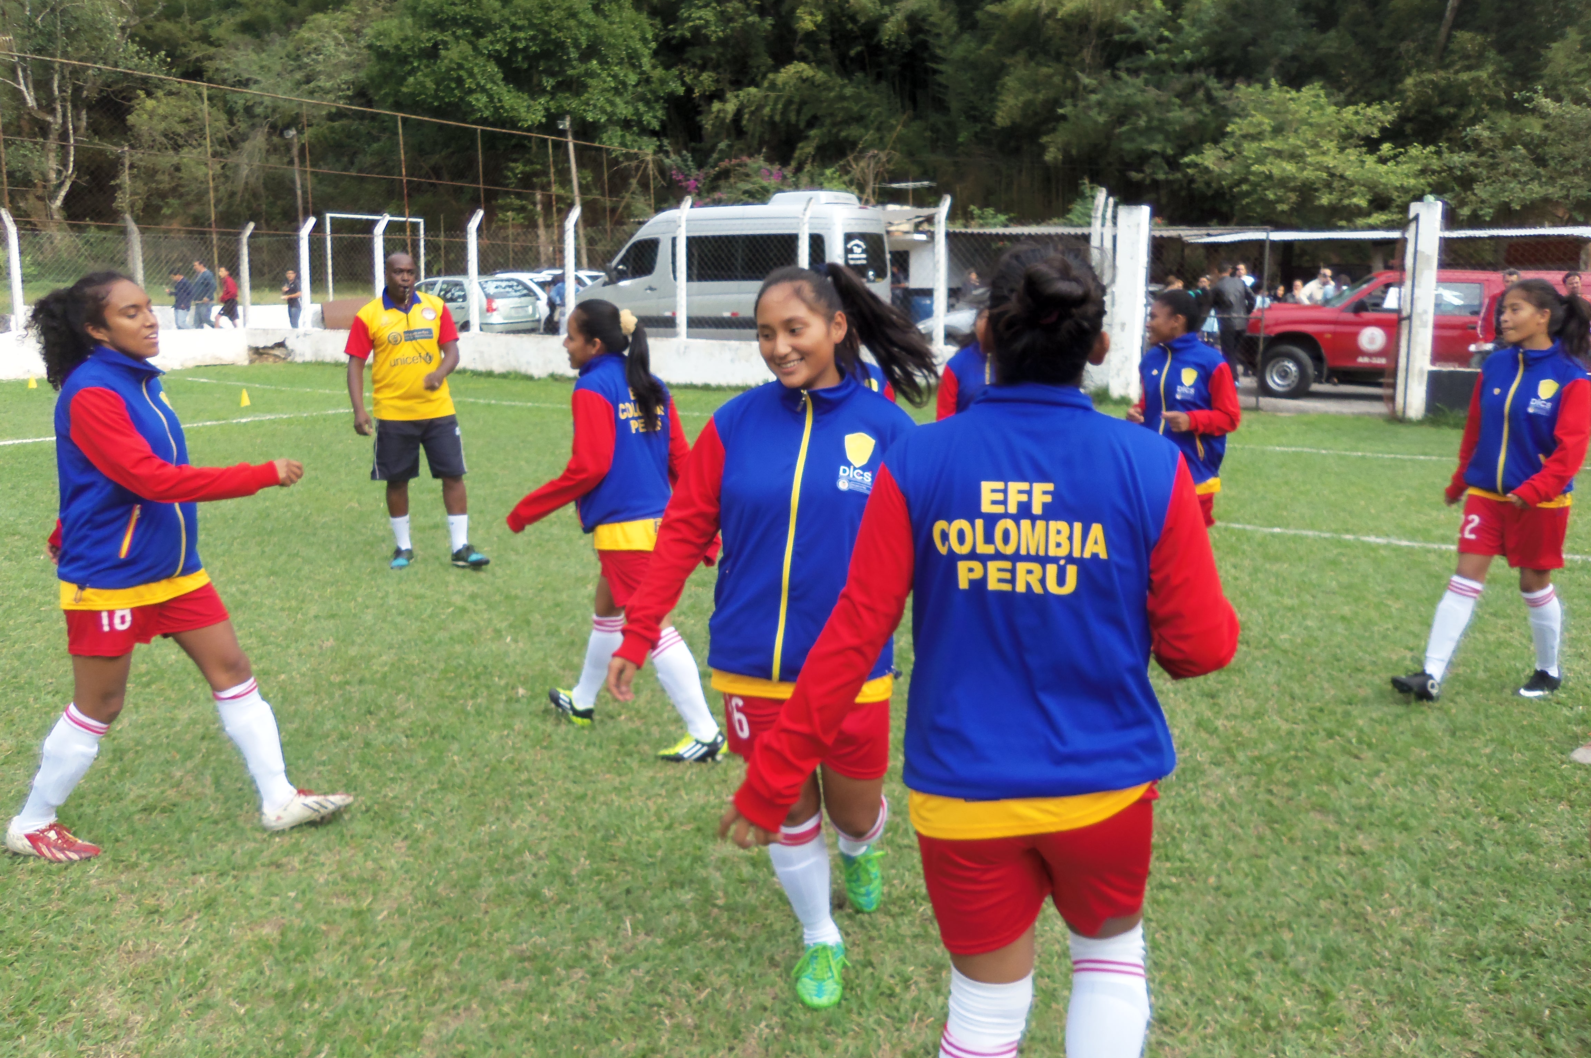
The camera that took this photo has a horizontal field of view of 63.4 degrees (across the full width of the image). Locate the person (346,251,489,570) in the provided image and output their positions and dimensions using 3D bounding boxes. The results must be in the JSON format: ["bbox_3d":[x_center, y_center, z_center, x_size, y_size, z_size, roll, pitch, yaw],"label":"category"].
[{"bbox_3d":[-2.163,-0.670,7.386,0.700,1.770,0.450,-2,10,-12],"label":"person"}]

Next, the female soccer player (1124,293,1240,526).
[{"bbox_3d":[1.680,-0.275,5.715,0.500,1.560,0.520,-6,12,-34],"label":"female soccer player"}]

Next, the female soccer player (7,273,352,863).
[{"bbox_3d":[-1.738,0.098,3.592,0.870,1.580,0.500,0,10,-3],"label":"female soccer player"}]

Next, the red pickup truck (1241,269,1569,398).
[{"bbox_3d":[8.670,-2.754,18.091,4.950,1.780,1.720,3,10,14],"label":"red pickup truck"}]

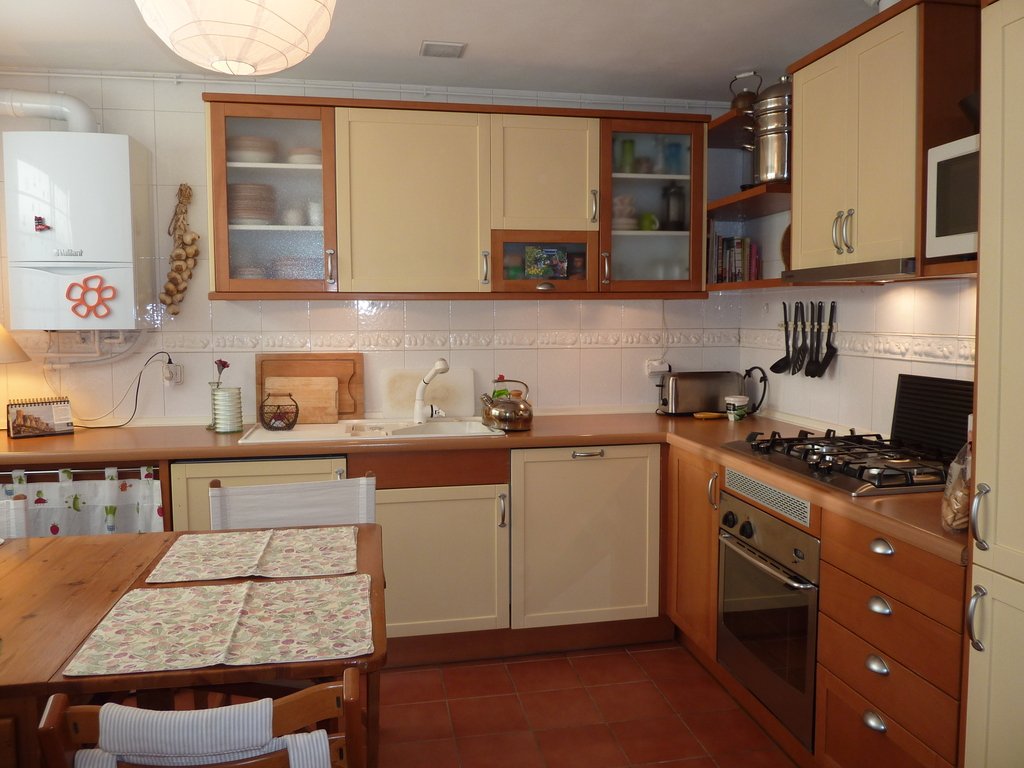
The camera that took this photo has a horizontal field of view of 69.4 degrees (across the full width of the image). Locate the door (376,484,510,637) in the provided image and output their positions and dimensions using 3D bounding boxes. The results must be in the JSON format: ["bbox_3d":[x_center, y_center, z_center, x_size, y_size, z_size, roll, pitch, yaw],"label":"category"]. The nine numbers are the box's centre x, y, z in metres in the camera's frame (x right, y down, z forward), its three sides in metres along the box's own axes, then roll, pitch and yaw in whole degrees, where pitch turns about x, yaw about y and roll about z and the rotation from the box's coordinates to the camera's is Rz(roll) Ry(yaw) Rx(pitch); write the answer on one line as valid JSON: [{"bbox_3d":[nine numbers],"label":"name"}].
[{"bbox_3d":[-0.303,0.666,2.780,0.592,0.560,0.022,-1,5,-10],"label":"door"}]

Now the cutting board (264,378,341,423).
[{"bbox_3d":[-0.882,0.071,3.108,0.310,0.200,0.018,-1,-9,-6],"label":"cutting board"}]

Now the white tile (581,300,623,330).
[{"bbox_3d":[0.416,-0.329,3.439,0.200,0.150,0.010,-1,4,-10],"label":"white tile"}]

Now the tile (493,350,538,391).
[{"bbox_3d":[0.022,-0.018,3.404,0.200,0.284,0.012,-1,4,-10],"label":"tile"}]

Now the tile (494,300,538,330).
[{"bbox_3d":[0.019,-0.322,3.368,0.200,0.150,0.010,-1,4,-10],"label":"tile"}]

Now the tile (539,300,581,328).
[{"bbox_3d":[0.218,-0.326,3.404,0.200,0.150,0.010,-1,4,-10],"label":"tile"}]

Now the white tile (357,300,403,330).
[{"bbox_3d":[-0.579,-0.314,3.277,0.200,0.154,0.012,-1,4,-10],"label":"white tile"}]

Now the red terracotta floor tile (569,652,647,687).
[{"bbox_3d":[0.362,1.087,2.800,0.245,0.012,0.245,-1,4,-10],"label":"red terracotta floor tile"}]

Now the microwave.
[{"bbox_3d":[1.265,-0.445,1.696,0.330,0.273,0.450,-1,5,-10],"label":"microwave"}]

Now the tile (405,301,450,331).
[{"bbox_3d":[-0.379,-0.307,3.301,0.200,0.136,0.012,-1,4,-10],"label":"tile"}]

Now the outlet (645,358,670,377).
[{"bbox_3d":[0.687,-0.071,3.473,0.085,0.080,0.060,-1,4,-10],"label":"outlet"}]

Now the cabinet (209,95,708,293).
[{"bbox_3d":[-0.182,-0.727,3.093,2.000,0.755,0.375,-1,5,-10],"label":"cabinet"}]

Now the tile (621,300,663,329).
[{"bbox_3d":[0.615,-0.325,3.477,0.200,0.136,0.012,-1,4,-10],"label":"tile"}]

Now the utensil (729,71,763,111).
[{"bbox_3d":[0.984,-1.206,3.099,0.155,0.195,0.130,2,5,37],"label":"utensil"}]

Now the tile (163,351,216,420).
[{"bbox_3d":[-1.367,0.009,3.139,0.200,0.285,0.010,-1,4,-10],"label":"tile"}]

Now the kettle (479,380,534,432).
[{"bbox_3d":[-0.029,0.078,3.049,0.215,0.214,0.200,-1,4,0],"label":"kettle"}]

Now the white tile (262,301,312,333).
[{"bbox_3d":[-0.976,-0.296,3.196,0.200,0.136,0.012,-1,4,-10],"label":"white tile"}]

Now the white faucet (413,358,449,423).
[{"bbox_3d":[-0.341,0.031,3.180,0.170,0.280,0.105,2,4,38],"label":"white faucet"}]

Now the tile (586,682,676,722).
[{"bbox_3d":[0.408,1.099,2.555,0.245,0.010,0.245,-1,4,-10],"label":"tile"}]

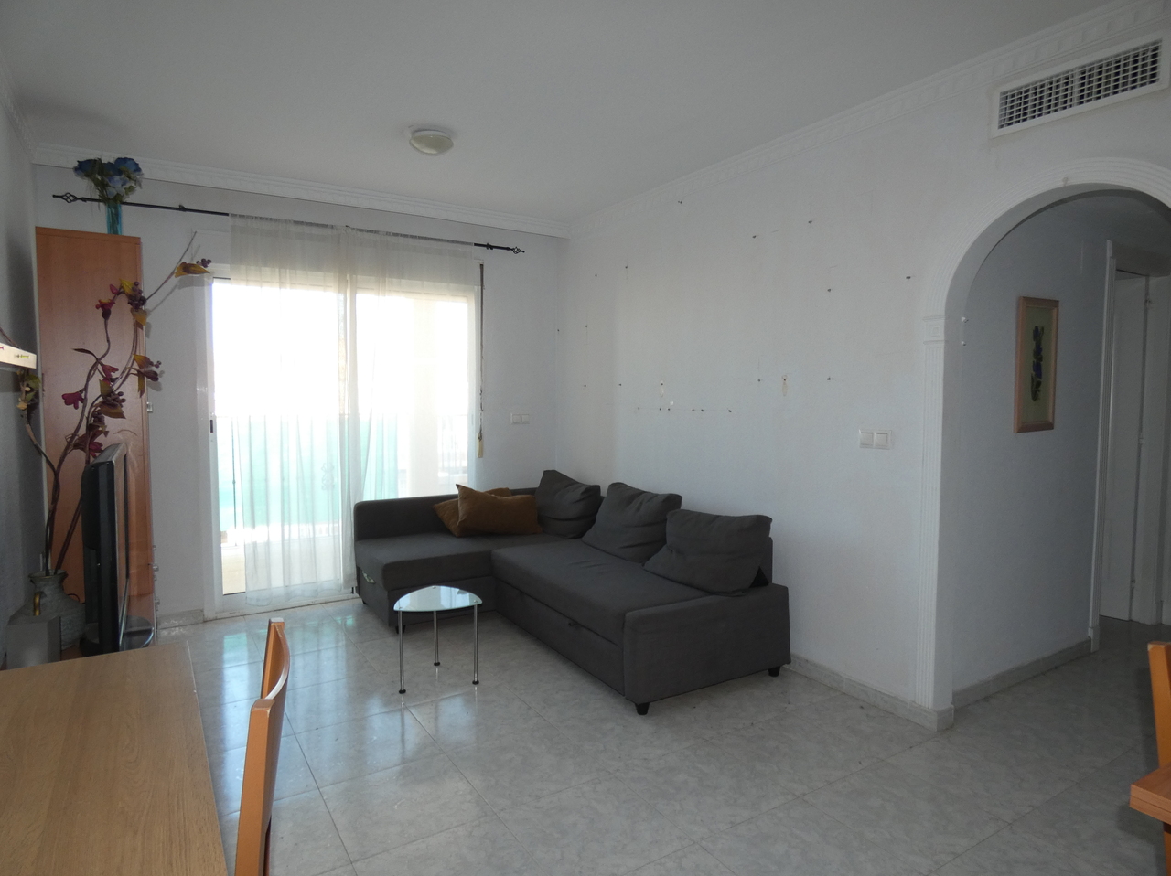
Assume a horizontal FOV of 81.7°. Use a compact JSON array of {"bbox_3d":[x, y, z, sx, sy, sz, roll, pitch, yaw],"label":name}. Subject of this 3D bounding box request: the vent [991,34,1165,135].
[{"bbox_3d":[1.622,-1.174,2.269,0.030,0.185,0.515,-2,4,-32],"label":"vent"}]

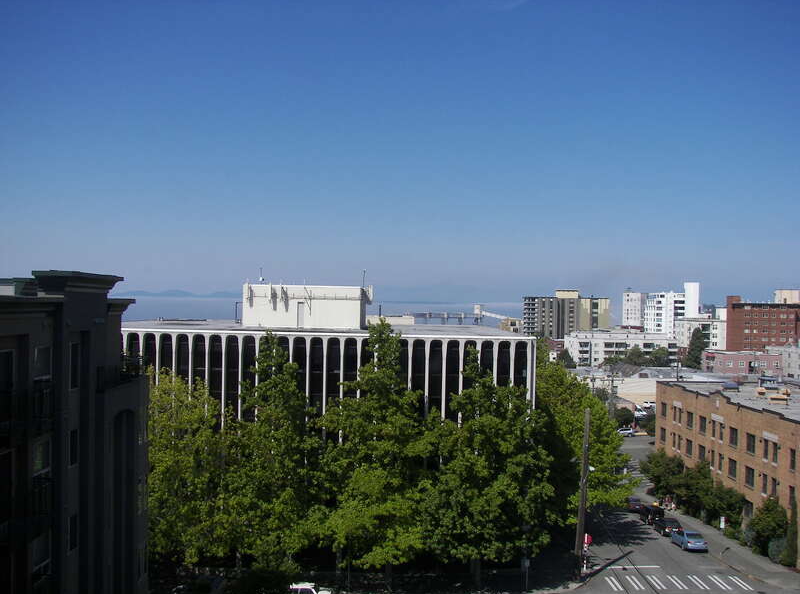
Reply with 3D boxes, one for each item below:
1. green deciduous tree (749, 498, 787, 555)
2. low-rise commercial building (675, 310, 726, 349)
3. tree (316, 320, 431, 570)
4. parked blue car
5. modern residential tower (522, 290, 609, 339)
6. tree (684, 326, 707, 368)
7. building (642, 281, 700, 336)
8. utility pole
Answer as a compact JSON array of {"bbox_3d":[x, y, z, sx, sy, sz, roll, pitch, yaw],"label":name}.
[{"bbox_3d":[27.900,17.420,63.000,3.000,4.400,3.000,1,0,1],"label":"green deciduous tree"},{"bbox_3d":[109.500,13.850,297.000,16.000,16.500,25.000,1,0,0],"label":"low-rise commercial building"},{"bbox_3d":[-1.790,9.980,56.300,7.800,16.800,7.600,1,0,1],"label":"tree"},{"bbox_3d":[22.830,19.210,65.500,1.770,1.460,4.500,1,-4,3],"label":"parked blue car"},{"bbox_3d":[95.000,15.030,482.000,47.000,36.900,22.000,1,0,12],"label":"modern residential tower"},{"bbox_3d":[93.600,16.980,265.000,7.800,14.900,7.500,1,0,0],"label":"tree"},{"bbox_3d":[141.230,8.310,432.000,23.000,31.500,20.000,1,0,1],"label":"building"},{"bbox_3d":[12.290,13.180,55.800,0.450,11.400,0.450,3,0,1],"label":"utility pole"}]

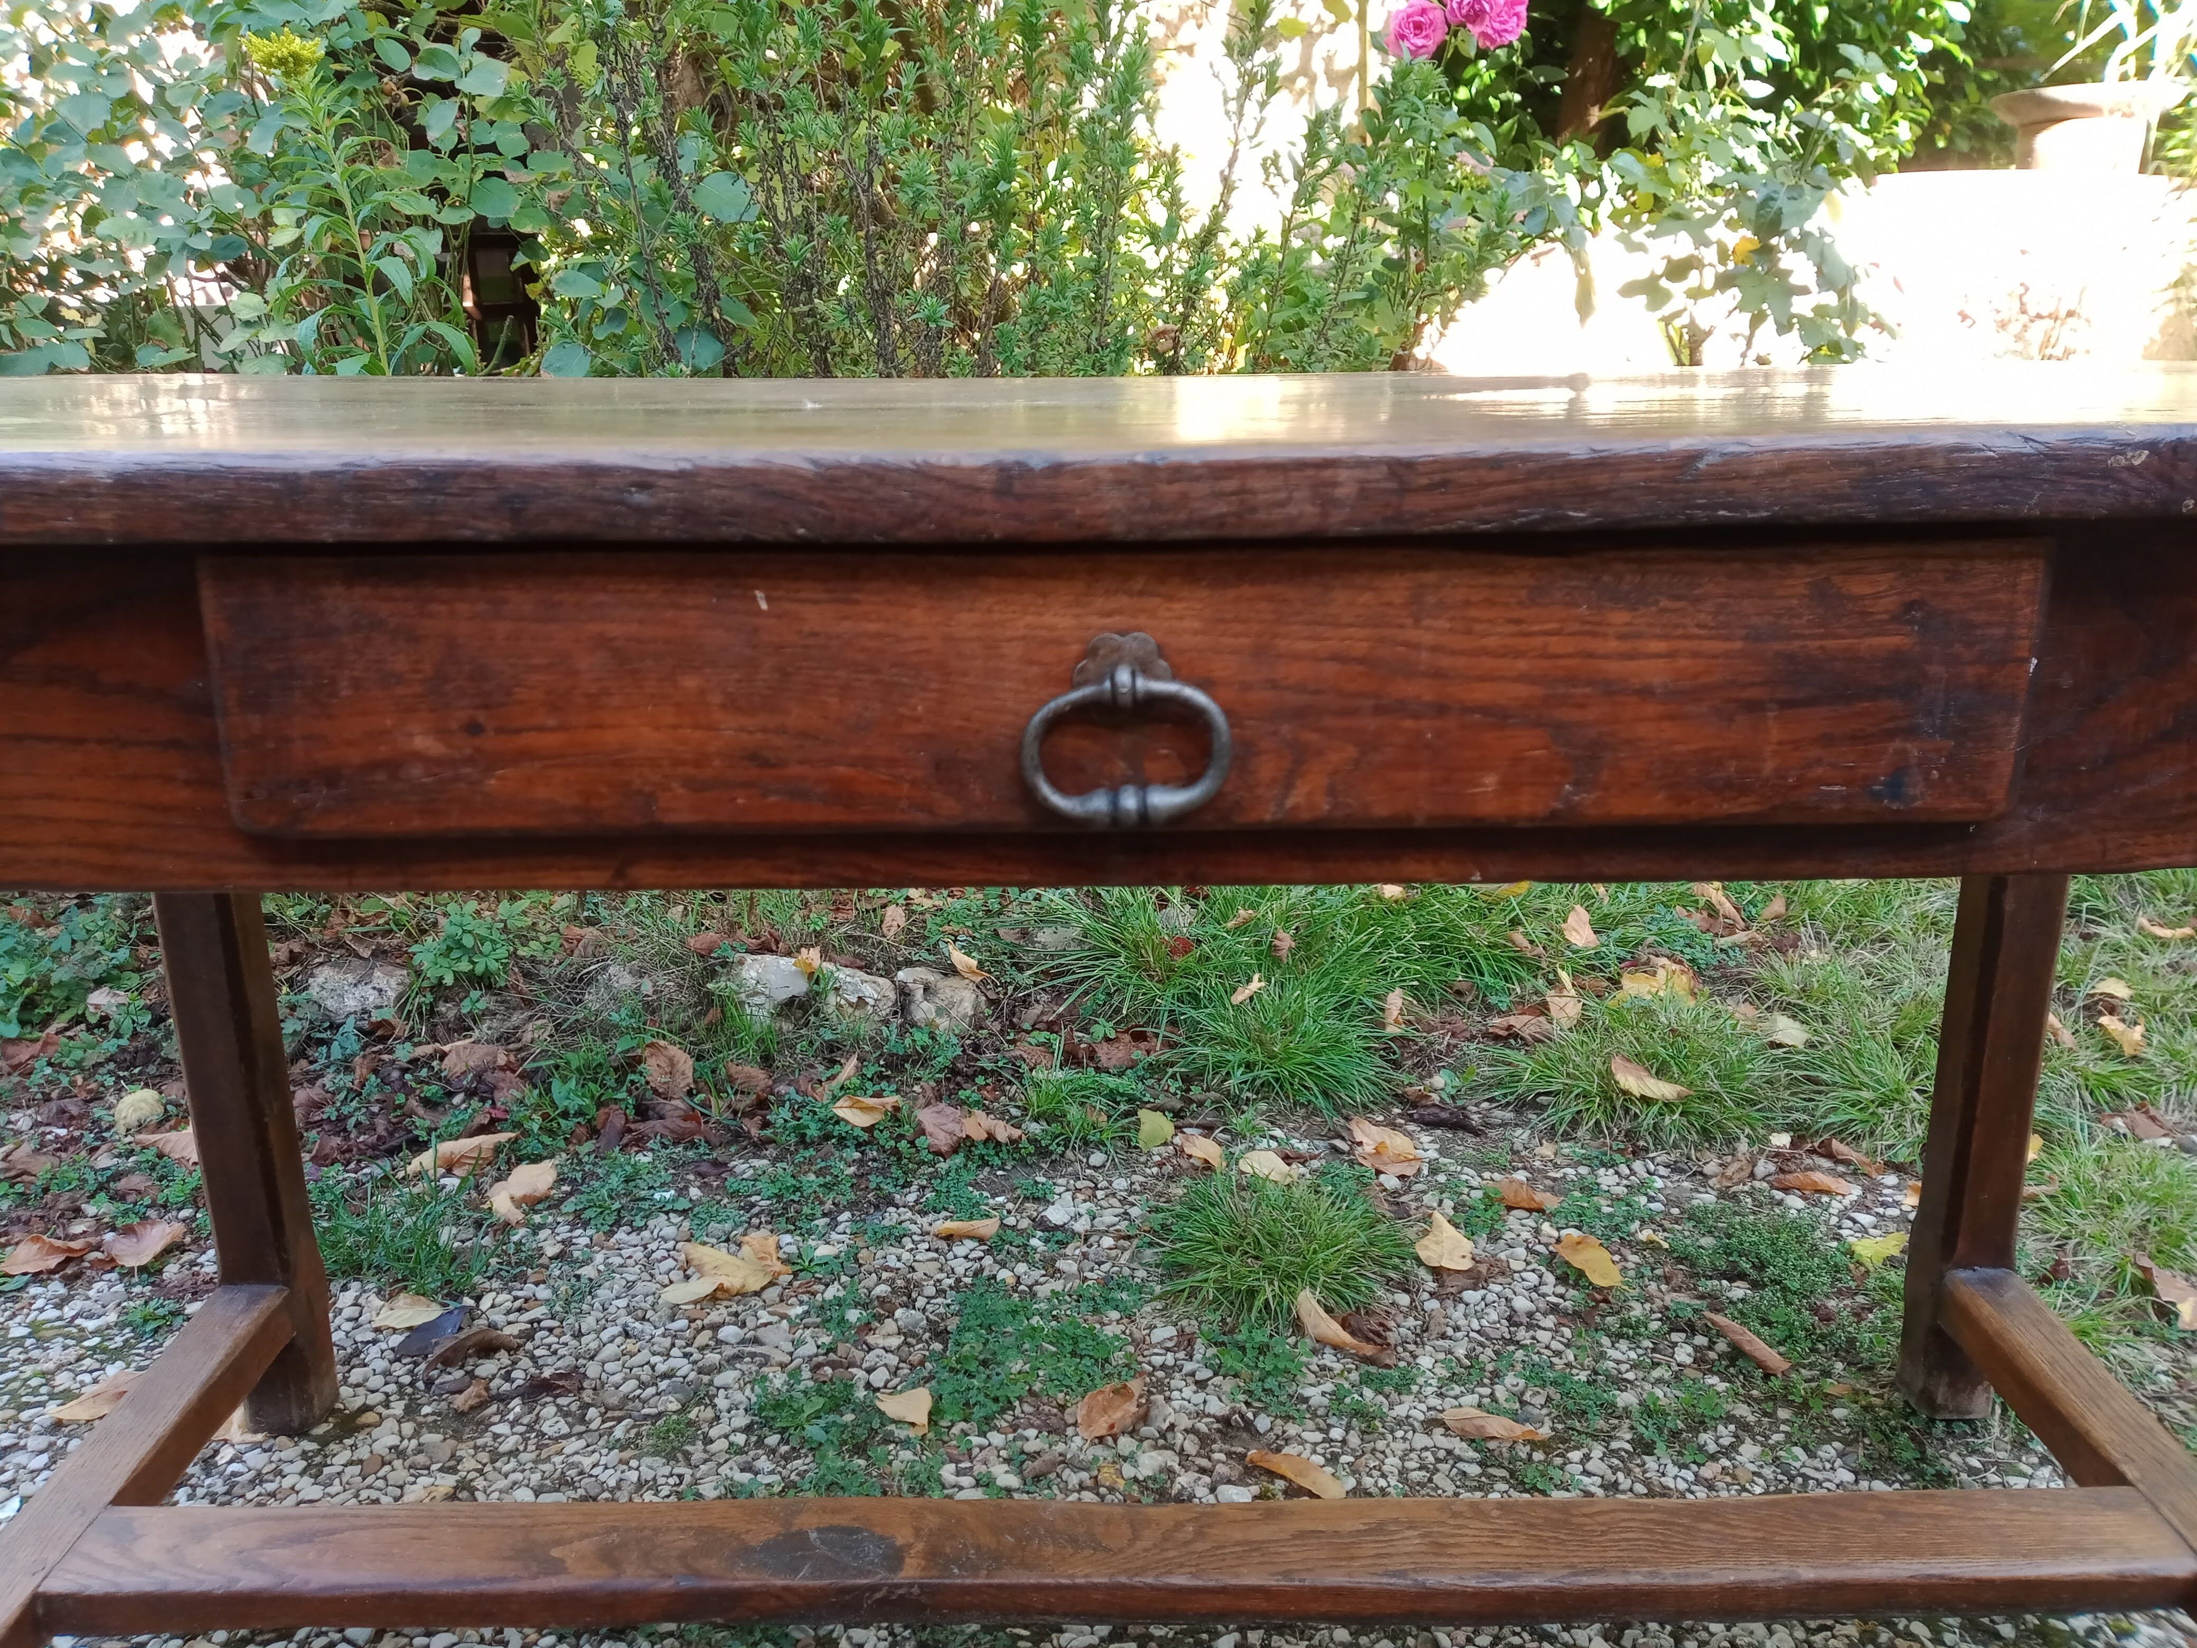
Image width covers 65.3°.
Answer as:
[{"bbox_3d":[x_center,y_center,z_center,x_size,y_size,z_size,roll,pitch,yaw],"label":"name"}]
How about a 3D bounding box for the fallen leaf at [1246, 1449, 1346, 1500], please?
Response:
[{"bbox_3d":[0.141,0.456,1.207,0.071,0.016,0.020,10,19,31],"label":"fallen leaf"}]

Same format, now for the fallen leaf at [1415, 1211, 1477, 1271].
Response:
[{"bbox_3d":[0.299,0.359,1.477,0.052,0.020,0.074,-1,16,-2],"label":"fallen leaf"}]

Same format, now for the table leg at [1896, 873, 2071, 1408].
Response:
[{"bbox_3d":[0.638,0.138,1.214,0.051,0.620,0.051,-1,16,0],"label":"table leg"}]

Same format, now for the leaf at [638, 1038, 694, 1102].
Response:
[{"bbox_3d":[-0.450,0.256,1.785,0.055,0.050,0.045,-1,16,0],"label":"leaf"}]

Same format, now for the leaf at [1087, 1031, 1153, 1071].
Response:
[{"bbox_3d":[0.024,0.246,1.857,0.072,0.030,0.055,-1,16,0],"label":"leaf"}]

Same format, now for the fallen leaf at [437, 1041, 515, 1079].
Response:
[{"bbox_3d":[-0.675,0.256,1.862,0.083,0.025,0.048,-5,17,-14],"label":"fallen leaf"}]

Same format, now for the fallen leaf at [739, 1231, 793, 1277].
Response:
[{"bbox_3d":[-0.290,0.375,1.493,0.031,0.018,0.061,-8,18,-25],"label":"fallen leaf"}]

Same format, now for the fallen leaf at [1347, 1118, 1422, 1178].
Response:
[{"bbox_3d":[0.275,0.311,1.649,0.060,0.025,0.086,-13,20,-36],"label":"fallen leaf"}]

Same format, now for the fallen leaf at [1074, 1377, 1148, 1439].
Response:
[{"bbox_3d":[0.009,0.434,1.275,0.042,0.027,0.060,13,21,38],"label":"fallen leaf"}]

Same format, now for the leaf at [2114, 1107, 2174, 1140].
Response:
[{"bbox_3d":[1.036,0.297,1.700,0.063,0.020,0.040,9,19,31],"label":"leaf"}]

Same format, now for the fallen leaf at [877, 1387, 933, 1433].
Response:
[{"bbox_3d":[-0.143,0.437,1.275,0.041,0.018,0.038,-3,16,-7],"label":"fallen leaf"}]

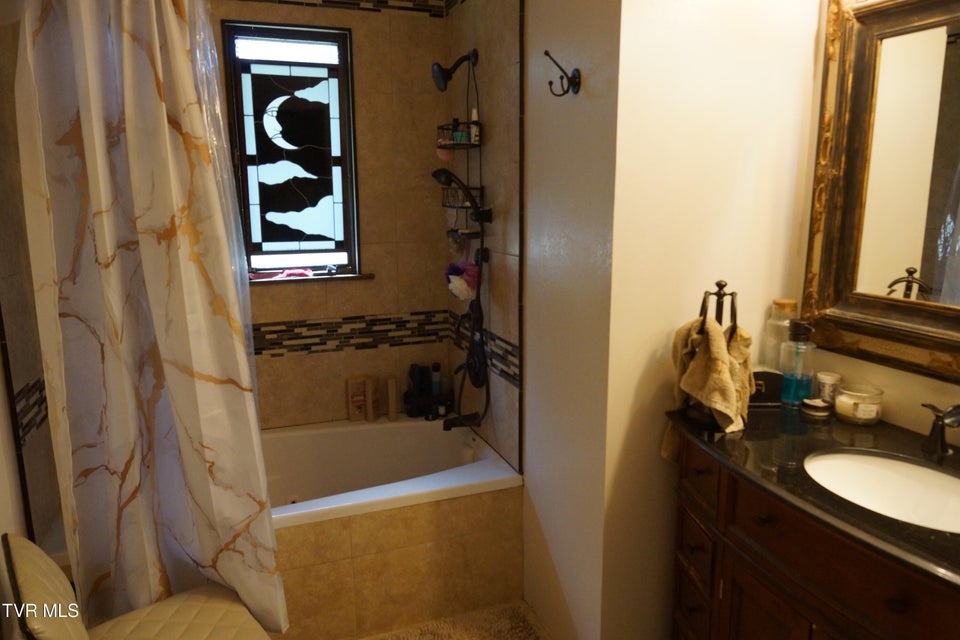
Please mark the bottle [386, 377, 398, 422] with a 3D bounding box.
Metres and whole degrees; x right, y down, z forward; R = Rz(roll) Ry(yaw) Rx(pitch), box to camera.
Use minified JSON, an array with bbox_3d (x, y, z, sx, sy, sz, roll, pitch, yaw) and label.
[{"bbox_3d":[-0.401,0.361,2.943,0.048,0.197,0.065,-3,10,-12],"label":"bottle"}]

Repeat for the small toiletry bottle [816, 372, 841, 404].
[{"bbox_3d":[0.954,0.196,1.752,0.061,0.090,0.061,4,11,25],"label":"small toiletry bottle"}]

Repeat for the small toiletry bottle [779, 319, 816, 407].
[{"bbox_3d":[0.885,0.119,1.770,0.090,0.238,0.090,-4,10,-20],"label":"small toiletry bottle"}]

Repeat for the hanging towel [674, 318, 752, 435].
[{"bbox_3d":[0.604,0.127,1.659,0.198,0.258,0.170,3,10,22],"label":"hanging towel"}]

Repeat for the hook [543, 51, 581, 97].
[{"bbox_3d":[0.222,-0.671,1.751,0.095,0.117,0.072,-4,10,-20],"label":"hook"}]

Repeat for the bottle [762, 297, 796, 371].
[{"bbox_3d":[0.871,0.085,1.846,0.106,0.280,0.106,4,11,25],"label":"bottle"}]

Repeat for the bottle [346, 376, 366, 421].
[{"bbox_3d":[-0.562,0.364,2.943,0.083,0.195,0.048,-3,10,-12],"label":"bottle"}]

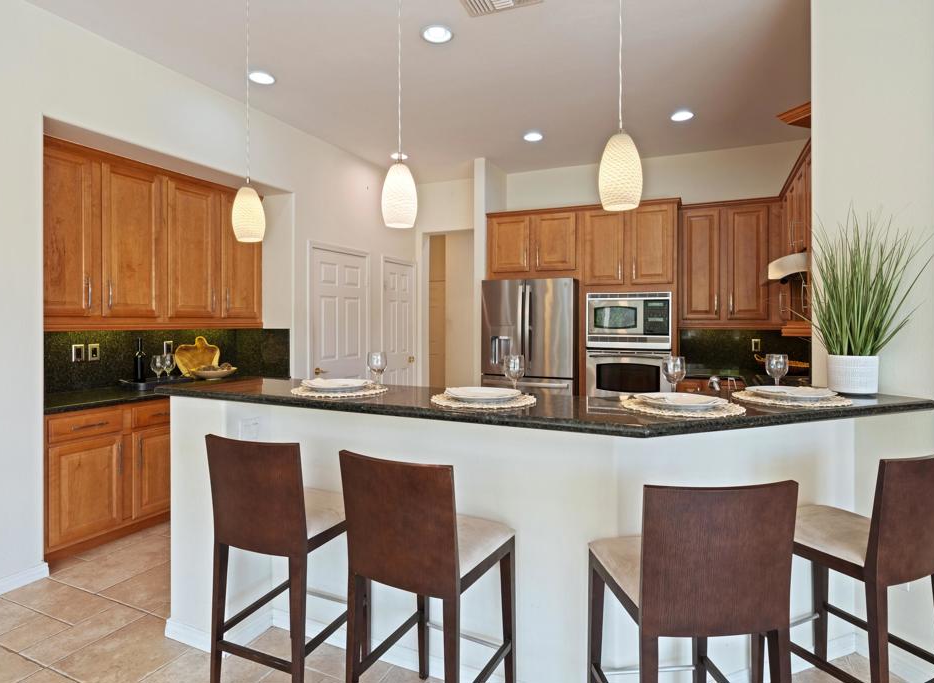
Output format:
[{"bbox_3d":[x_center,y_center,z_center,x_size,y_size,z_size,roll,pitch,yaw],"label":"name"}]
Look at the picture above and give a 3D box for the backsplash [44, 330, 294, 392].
[{"bbox_3d":[-2.183,0.134,3.700,0.630,0.430,1.810,1,1,24],"label":"backsplash"}]

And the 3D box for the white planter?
[{"bbox_3d":[1.640,0.141,2.175,0.175,0.155,0.175,0,1,0],"label":"white planter"}]

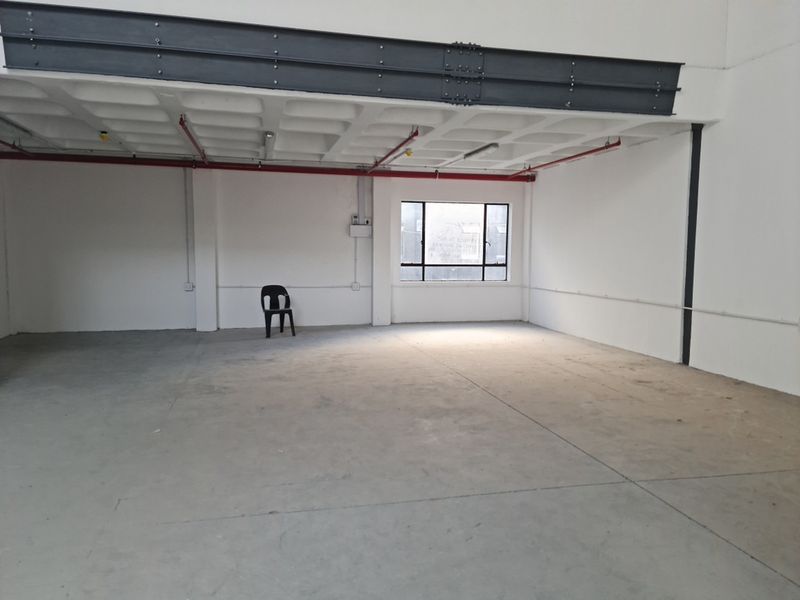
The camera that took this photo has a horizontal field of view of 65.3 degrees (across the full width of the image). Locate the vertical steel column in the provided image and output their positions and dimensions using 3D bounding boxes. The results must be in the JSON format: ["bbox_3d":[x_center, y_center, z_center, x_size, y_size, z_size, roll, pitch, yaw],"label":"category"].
[{"bbox_3d":[3.800,-0.701,8.066,0.140,3.103,0.160,0,5,-13],"label":"vertical steel column"}]

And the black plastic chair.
[{"bbox_3d":[-2.039,0.183,10.355,0.470,0.820,0.490,-2,5,-31],"label":"black plastic chair"}]

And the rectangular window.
[{"bbox_3d":[1.121,-1.164,12.562,2.291,1.567,0.100,0,5,-15],"label":"rectangular window"}]

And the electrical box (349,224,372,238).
[{"bbox_3d":[-0.749,-1.296,11.816,0.402,0.239,0.130,0,5,-14],"label":"electrical box"}]

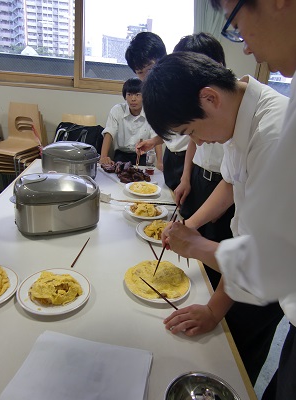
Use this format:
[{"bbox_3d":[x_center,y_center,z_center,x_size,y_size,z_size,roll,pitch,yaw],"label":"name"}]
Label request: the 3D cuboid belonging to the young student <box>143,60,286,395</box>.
[{"bbox_3d":[0.248,0.303,1.085,0.660,1.440,0.520,0,22,-15],"label":"young student"}]

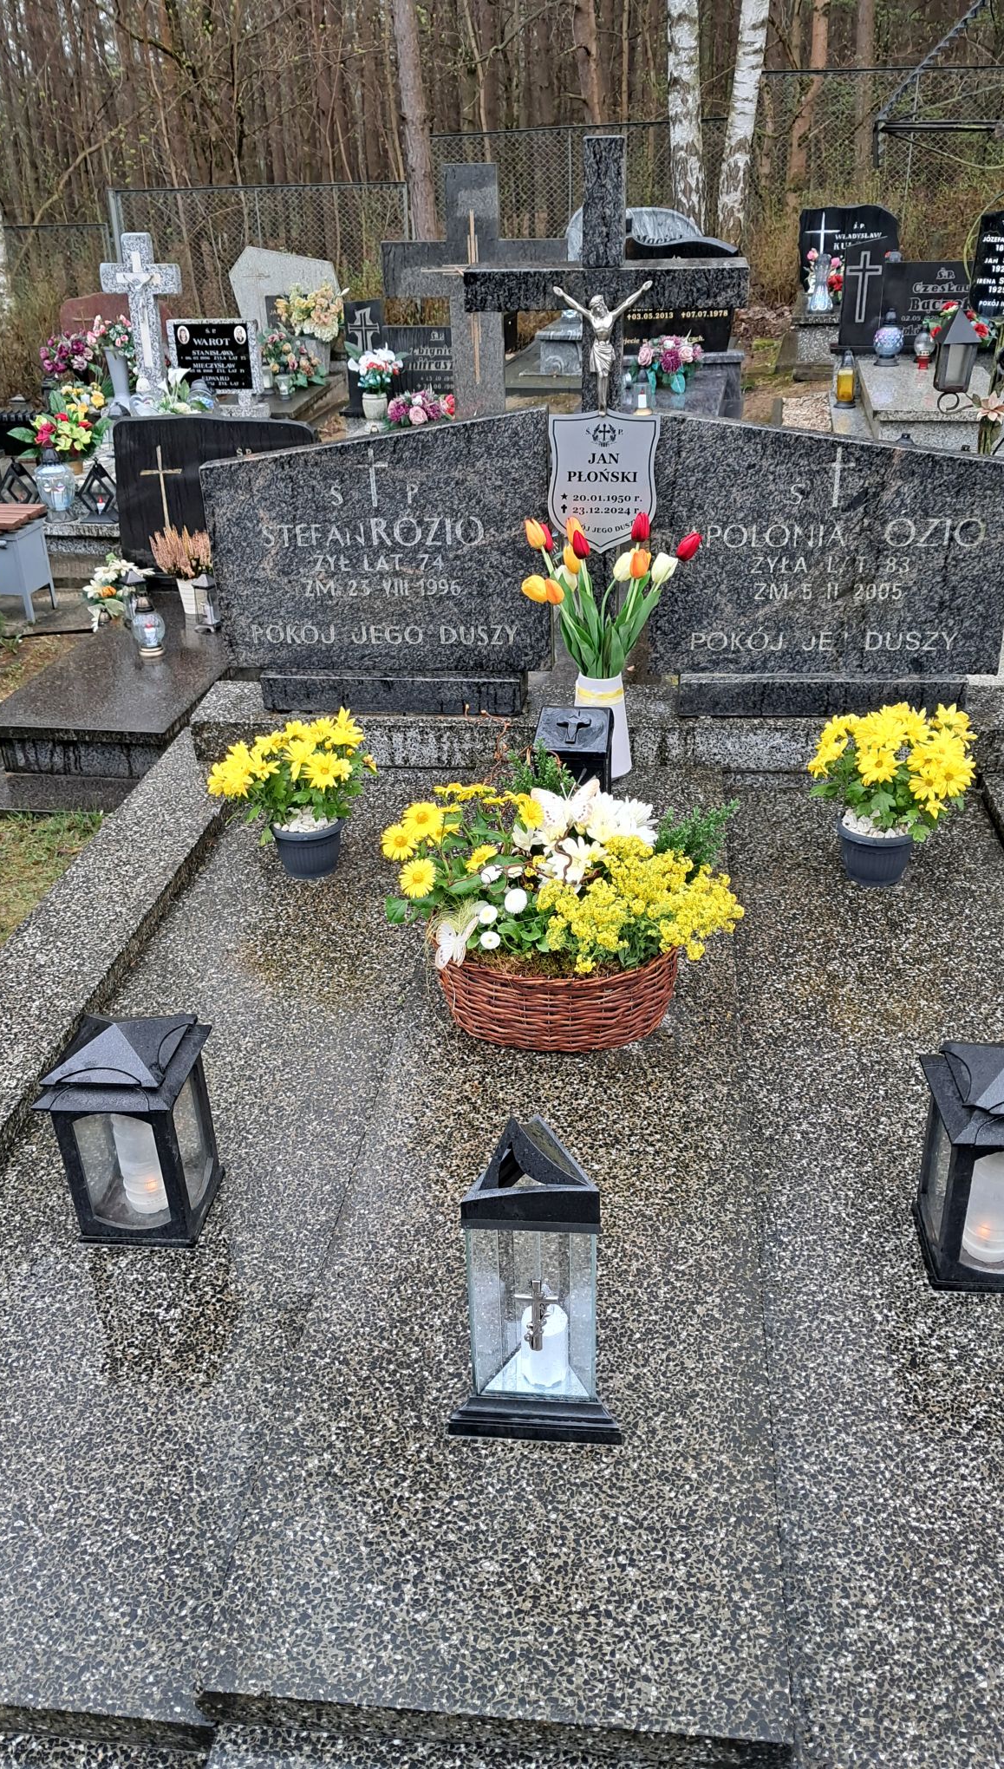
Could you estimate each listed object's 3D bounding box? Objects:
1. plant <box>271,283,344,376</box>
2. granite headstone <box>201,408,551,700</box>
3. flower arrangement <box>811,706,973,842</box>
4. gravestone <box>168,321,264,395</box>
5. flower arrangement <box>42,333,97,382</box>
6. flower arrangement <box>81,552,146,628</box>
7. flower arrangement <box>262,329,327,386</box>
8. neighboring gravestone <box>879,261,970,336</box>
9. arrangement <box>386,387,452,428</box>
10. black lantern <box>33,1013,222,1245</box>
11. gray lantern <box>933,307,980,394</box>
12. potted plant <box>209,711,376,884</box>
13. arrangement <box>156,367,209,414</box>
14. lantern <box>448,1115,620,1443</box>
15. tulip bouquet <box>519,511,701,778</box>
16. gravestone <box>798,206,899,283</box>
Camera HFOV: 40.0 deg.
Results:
[{"bbox_3d":[-1.194,-3.453,8.591,0.430,0.535,0.350,1,29,7],"label":"plant"},{"bbox_3d":[-0.240,-0.660,2.756,0.685,0.545,0.085,1,26,7],"label":"granite headstone"},{"bbox_3d":[0.615,-0.160,2.178,0.270,0.225,0.250,1,29,7],"label":"flower arrangement"},{"bbox_3d":[-1.455,-2.659,6.948,0.450,0.358,0.090,3,29,10],"label":"gravestone"},{"bbox_3d":[-2.543,-3.095,8.100,0.340,0.290,0.270,-1,25,2],"label":"flower arrangement"},{"bbox_3d":[-1.326,-1.010,4.702,0.220,0.245,0.200,1,29,7],"label":"flower arrangement"},{"bbox_3d":[-1.255,-3.168,8.296,0.380,0.300,0.290,1,29,7],"label":"flower arrangement"},{"bbox_3d":[2.299,-2.967,7.096,0.680,0.480,0.100,3,29,9],"label":"neighboring gravestone"},{"bbox_3d":[-0.411,-2.381,6.900,0.340,0.210,0.270,1,26,6],"label":"arrangement"},{"bbox_3d":[-0.426,0.273,1.616,0.157,0.266,0.158,1,29,6],"label":"black lantern"},{"bbox_3d":[1.576,-1.843,4.762,0.150,0.300,0.150,13,33,26],"label":"gray lantern"},{"bbox_3d":[-0.360,-0.161,2.390,0.275,0.285,0.240,1,29,6],"label":"potted plant"},{"bbox_3d":[-1.739,-2.678,7.500,0.290,0.250,0.220,0,26,4],"label":"arrangement"},{"bbox_3d":[0.033,0.344,1.288,0.164,0.350,0.150,1,29,7],"label":"lantern"},{"bbox_3d":[0.201,-0.442,2.611,0.330,0.530,0.235,1,29,7],"label":"tulip bouquet"},{"bbox_3d":[2.183,-4.013,8.700,0.620,0.510,0.090,4,26,13],"label":"gravestone"}]

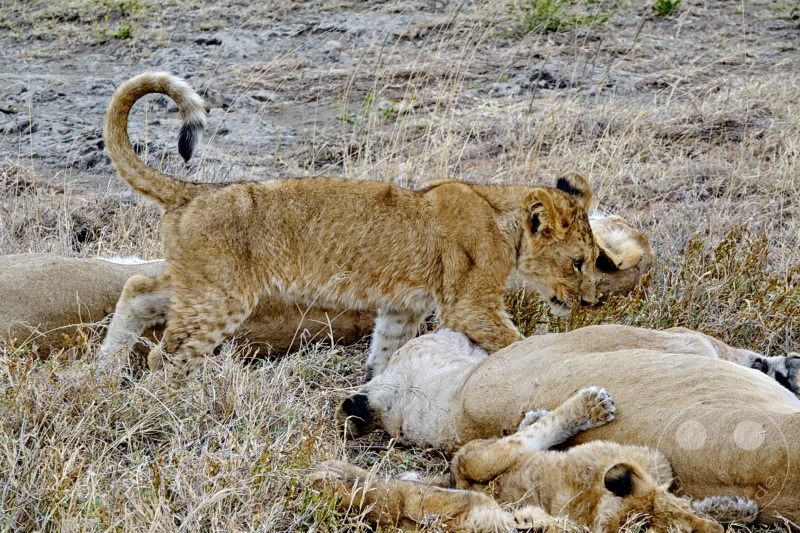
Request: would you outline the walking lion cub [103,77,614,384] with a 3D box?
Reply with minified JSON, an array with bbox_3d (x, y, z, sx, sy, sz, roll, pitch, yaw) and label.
[{"bbox_3d":[-0.105,-0.080,13.900,1.070,0.670,0.280,1,10,8],"label":"walking lion cub"}]

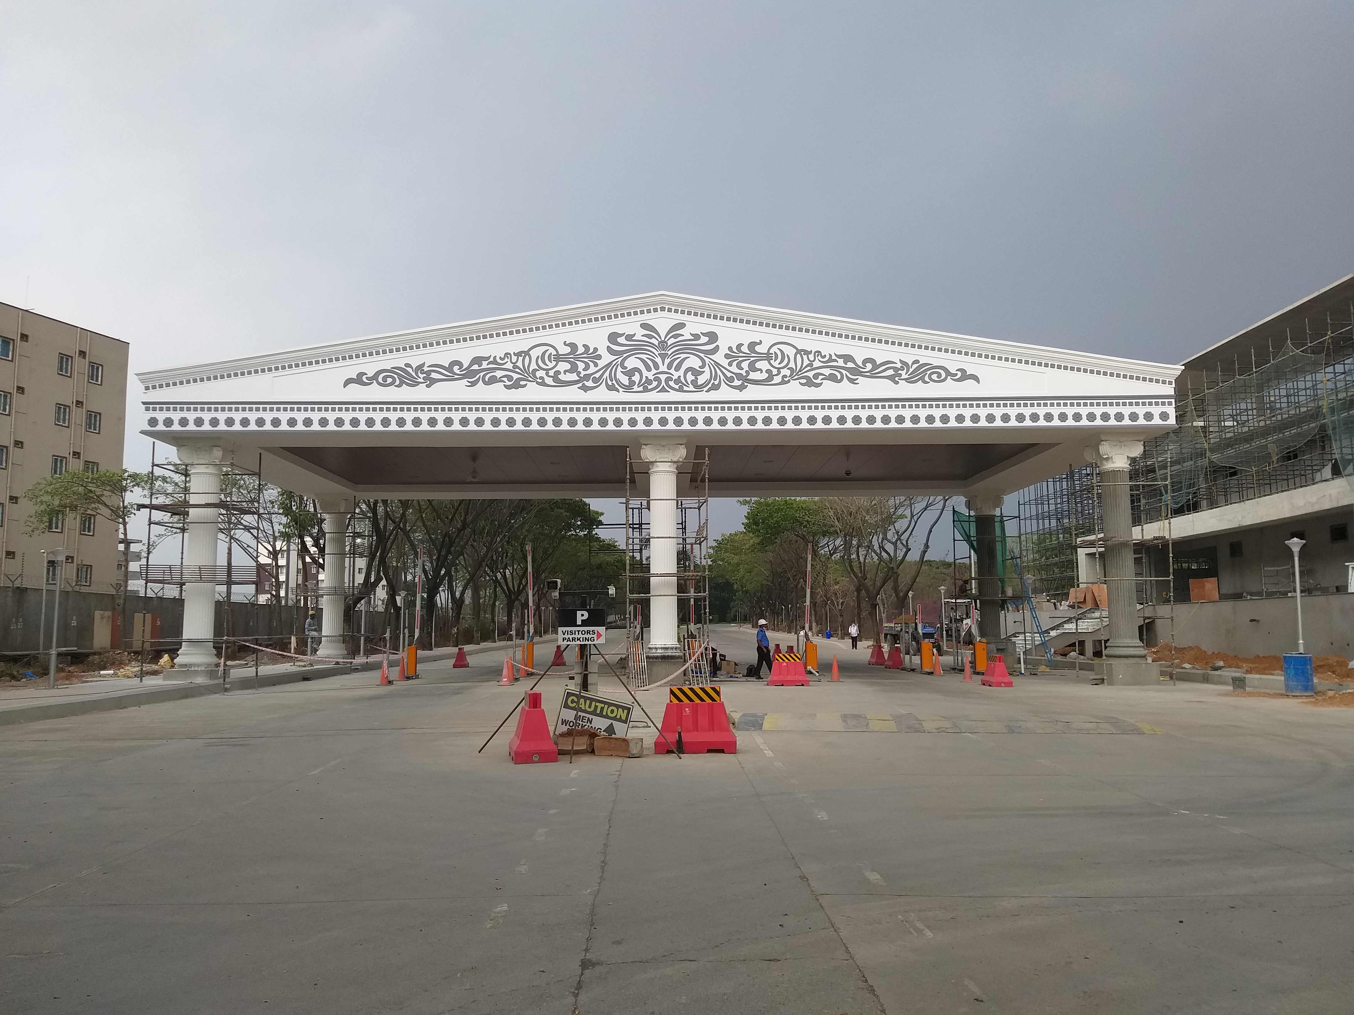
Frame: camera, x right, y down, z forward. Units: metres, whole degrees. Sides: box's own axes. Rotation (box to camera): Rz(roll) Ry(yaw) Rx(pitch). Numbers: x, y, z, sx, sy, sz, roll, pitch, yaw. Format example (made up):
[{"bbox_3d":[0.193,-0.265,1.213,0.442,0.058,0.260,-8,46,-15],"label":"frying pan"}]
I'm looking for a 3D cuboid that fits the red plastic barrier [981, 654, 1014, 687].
[{"bbox_3d":[8.291,4.232,26.363,0.500,0.800,1.000,0,-7,-1],"label":"red plastic barrier"}]

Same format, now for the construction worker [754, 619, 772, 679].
[{"bbox_3d":[2.590,4.263,30.531,0.600,1.750,0.500,0,-7,-1],"label":"construction worker"}]

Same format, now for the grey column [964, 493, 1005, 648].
[{"bbox_3d":[11.173,2.366,36.400,1.330,5.850,1.330,0,-6,0],"label":"grey column"}]

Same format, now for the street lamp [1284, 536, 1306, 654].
[{"bbox_3d":[13.957,2.258,22.854,0.420,3.150,0.420,0,-6,0],"label":"street lamp"}]

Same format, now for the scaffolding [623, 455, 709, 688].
[{"bbox_3d":[-0.291,1.660,28.223,2.100,6.400,2.050,0,-7,-3],"label":"scaffolding"}]

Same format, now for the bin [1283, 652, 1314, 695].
[{"bbox_3d":[14.160,3.820,23.191,0.580,0.900,0.580,0,-7,-1],"label":"bin"}]

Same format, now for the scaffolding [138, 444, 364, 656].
[{"bbox_3d":[-12.330,2.004,31.400,2.300,5.750,12.400,0,-6,-1],"label":"scaffolding"}]

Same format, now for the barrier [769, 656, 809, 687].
[{"bbox_3d":[2.810,4.124,25.807,1.070,0.780,0.530,0,-6,0],"label":"barrier"}]

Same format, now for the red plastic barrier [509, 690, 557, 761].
[{"bbox_3d":[-1.877,2.813,13.240,0.530,0.860,1.070,1,-6,-13],"label":"red plastic barrier"}]

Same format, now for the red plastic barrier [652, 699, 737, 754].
[{"bbox_3d":[0.249,2.892,13.655,1.070,0.760,0.530,0,-6,0],"label":"red plastic barrier"}]

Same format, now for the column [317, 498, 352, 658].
[{"bbox_3d":[-13.267,2.715,39.429,1.140,6.200,1.140,0,-7,-1],"label":"column"}]

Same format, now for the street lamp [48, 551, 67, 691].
[{"bbox_3d":[-14.080,2.506,23.054,0.420,3.150,0.420,0,-6,0],"label":"street lamp"}]

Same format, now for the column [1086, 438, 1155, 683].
[{"bbox_3d":[12.367,1.472,28.247,1.250,6.750,1.200,0,-7,-1],"label":"column"}]

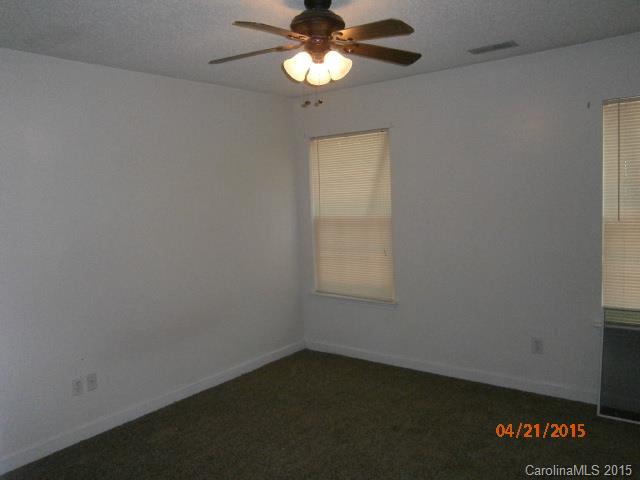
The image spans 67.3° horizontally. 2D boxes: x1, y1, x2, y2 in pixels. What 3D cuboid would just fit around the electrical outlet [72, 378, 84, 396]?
[{"bbox_3d":[-1.571,0.959,3.128,0.012,0.113,0.073,2,7,40],"label":"electrical outlet"}]

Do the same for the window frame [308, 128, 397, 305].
[{"bbox_3d":[0.279,-0.203,4.400,0.883,1.505,0.100,2,7,36],"label":"window frame"}]

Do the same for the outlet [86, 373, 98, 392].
[{"bbox_3d":[-1.512,0.949,3.199,0.012,0.113,0.073,2,7,40],"label":"outlet"}]

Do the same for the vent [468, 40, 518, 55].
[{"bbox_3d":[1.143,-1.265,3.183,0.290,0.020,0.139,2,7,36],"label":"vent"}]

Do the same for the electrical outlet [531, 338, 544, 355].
[{"bbox_3d":[1.597,0.784,3.532,0.073,0.113,0.012,2,7,36],"label":"electrical outlet"}]

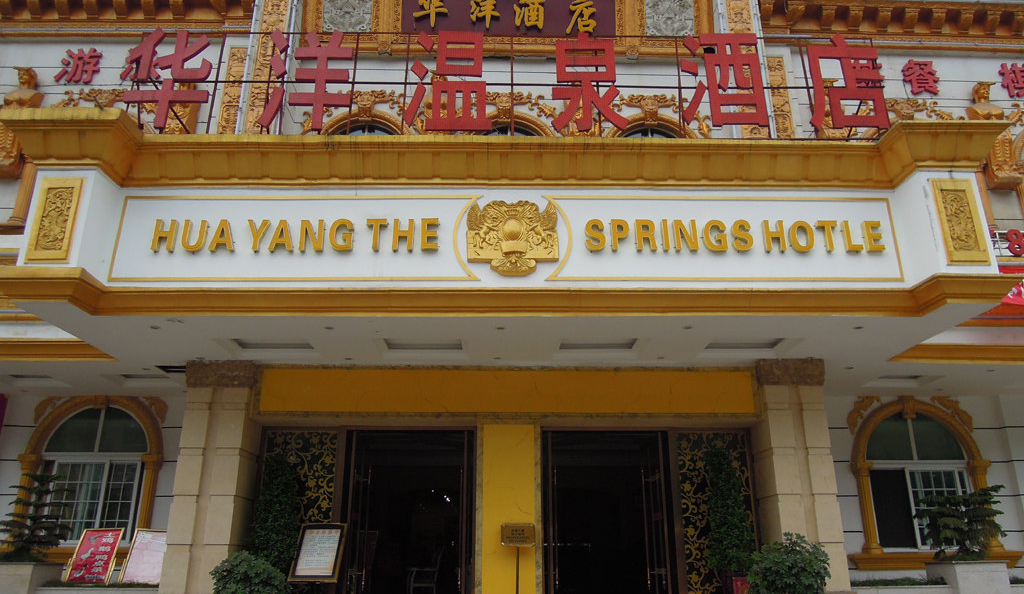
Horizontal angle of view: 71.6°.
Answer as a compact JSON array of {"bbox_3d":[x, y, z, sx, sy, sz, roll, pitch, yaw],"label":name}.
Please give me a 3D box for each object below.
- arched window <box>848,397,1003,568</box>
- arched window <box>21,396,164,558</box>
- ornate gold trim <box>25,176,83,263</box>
[{"bbox_3d":[5.825,2.590,10.063,2.030,2.350,0.250,0,-19,-1],"label":"arched window"},{"bbox_3d":[-5.804,2.498,9.884,2.000,2.272,0.250,0,-19,-1],"label":"arched window"},{"bbox_3d":[-4.581,-0.769,7.121,0.420,0.943,0.070,0,-19,-1],"label":"ornate gold trim"}]

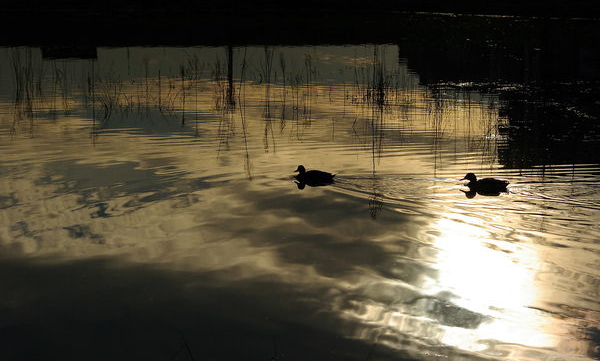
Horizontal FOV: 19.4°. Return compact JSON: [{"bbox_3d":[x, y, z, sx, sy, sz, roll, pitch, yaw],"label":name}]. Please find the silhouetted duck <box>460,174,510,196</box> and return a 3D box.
[{"bbox_3d":[1.763,0.038,16.700,0.490,0.200,0.190,3,10,16],"label":"silhouetted duck"}]

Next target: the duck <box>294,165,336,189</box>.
[{"bbox_3d":[0.152,-0.036,17.200,0.465,0.200,0.190,4,10,25],"label":"duck"}]

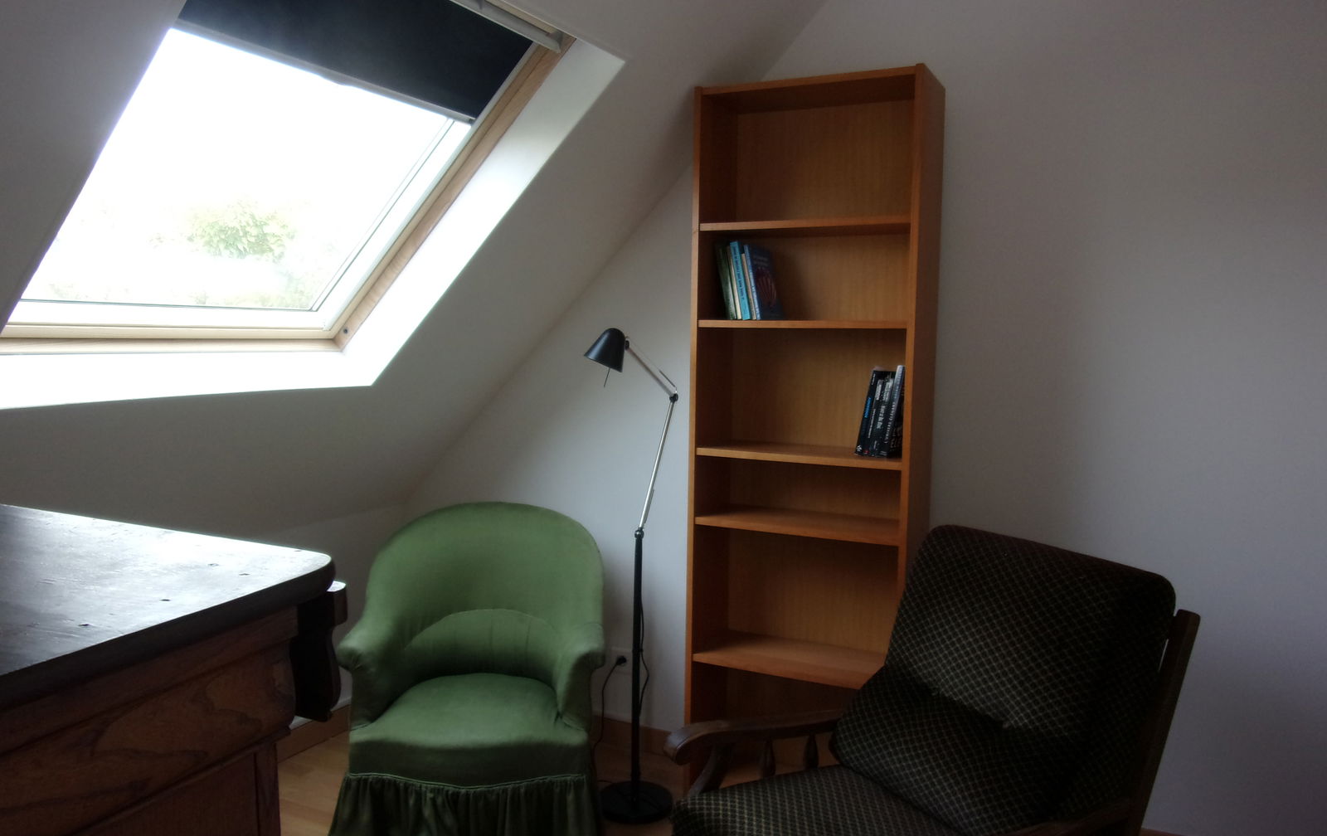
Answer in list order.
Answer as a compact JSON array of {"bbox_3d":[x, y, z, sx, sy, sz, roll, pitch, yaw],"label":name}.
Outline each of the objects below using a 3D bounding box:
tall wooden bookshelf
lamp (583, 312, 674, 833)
[{"bbox_3d":[0.400,0.123,2.518,0.602,1.995,0.268,3,5,27],"label":"tall wooden bookshelf"},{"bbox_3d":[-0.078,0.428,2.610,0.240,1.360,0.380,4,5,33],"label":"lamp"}]

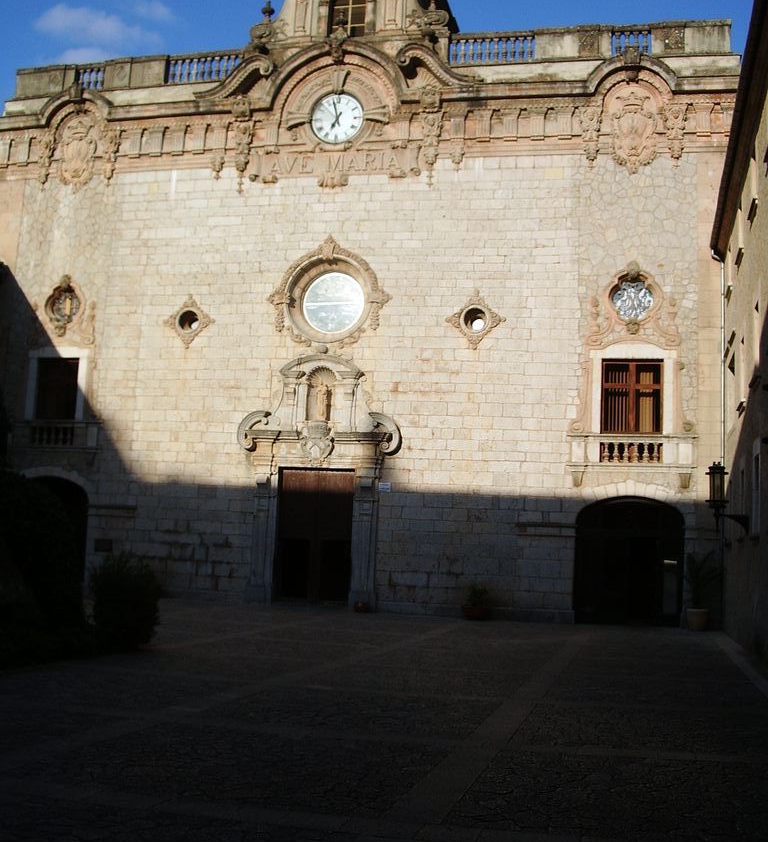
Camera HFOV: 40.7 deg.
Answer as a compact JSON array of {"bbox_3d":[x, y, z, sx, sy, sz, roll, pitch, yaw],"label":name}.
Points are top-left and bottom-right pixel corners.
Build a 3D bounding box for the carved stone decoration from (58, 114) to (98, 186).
[{"bbox_3d":[-9.492,-8.403,32.181,1.098,2.254,0.300,1,-7,14],"label":"carved stone decoration"}]

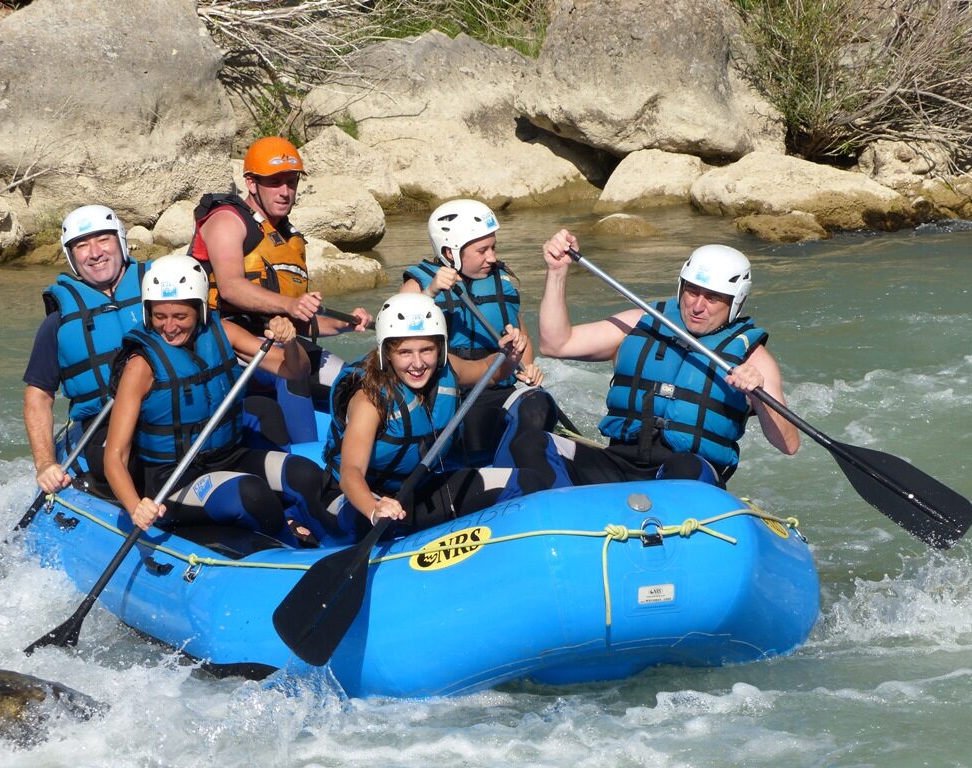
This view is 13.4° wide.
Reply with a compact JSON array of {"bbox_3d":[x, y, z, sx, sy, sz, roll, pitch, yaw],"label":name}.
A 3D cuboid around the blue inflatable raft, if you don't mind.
[{"bbox_3d":[-0.300,0.567,13.600,1.870,0.730,3.750,-4,4,-26],"label":"blue inflatable raft"}]

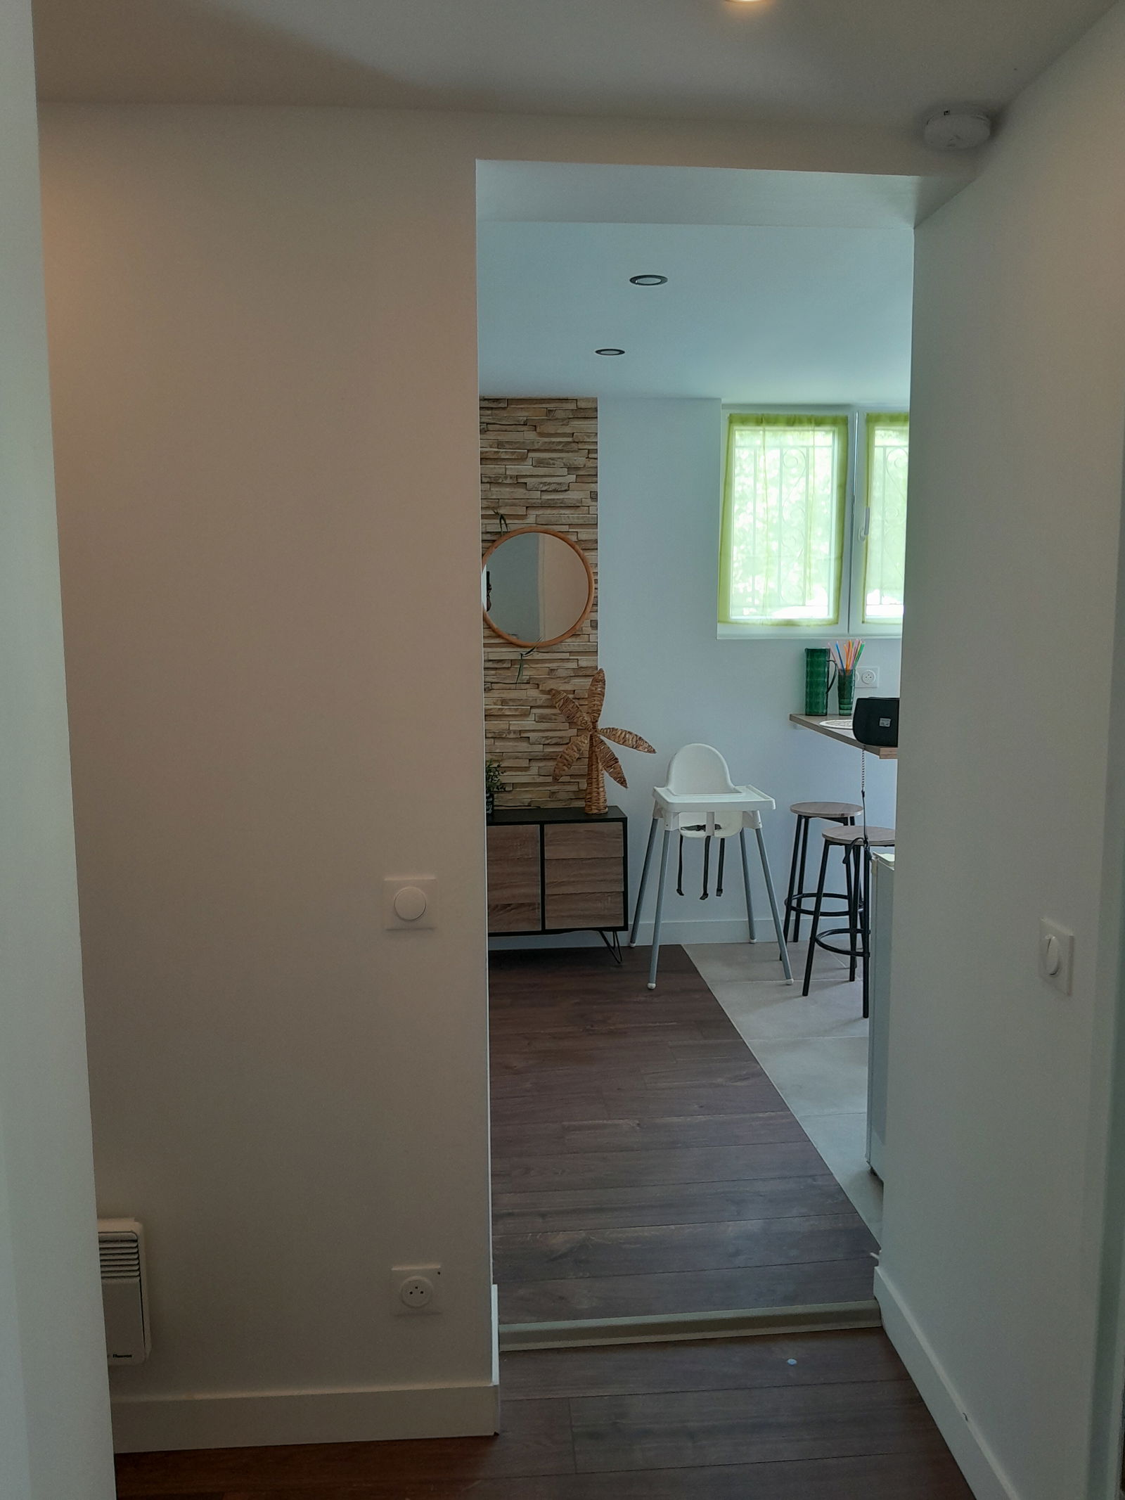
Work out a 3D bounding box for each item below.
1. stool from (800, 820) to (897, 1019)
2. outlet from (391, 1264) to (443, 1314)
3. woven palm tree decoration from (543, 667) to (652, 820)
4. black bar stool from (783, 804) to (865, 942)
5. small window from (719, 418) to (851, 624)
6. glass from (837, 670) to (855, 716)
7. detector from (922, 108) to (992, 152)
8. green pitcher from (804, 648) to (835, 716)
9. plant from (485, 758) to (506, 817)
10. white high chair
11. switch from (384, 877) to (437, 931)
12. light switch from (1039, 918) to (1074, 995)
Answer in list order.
[{"bbox_3d":[1.116,0.620,4.196,0.345,0.634,0.345,0,7,0],"label":"stool"},{"bbox_3d":[-0.249,0.927,1.935,0.083,0.083,0.013,-1,7,-5],"label":"outlet"},{"bbox_3d":[0.163,-0.038,4.636,0.452,0.590,0.250,-1,7,-5],"label":"woven palm tree decoration"},{"bbox_3d":[1.112,0.554,4.748,0.345,0.634,0.345,2,7,19],"label":"black bar stool"},{"bbox_3d":[0.952,-0.986,4.870,0.595,0.930,0.060,-1,7,-5],"label":"small window"},{"bbox_3d":[1.214,-0.244,4.808,0.076,0.197,0.076,-1,7,-5],"label":"glass"},{"bbox_3d":[0.603,-0.957,1.718,0.105,0.036,0.105,-1,7,-5],"label":"detector"},{"bbox_3d":[1.100,-0.289,4.793,0.139,0.284,0.100,-1,7,-11],"label":"green pitcher"},{"bbox_3d":[-0.327,0.155,4.660,0.180,0.230,0.170,-1,7,-5],"label":"plant"},{"bbox_3d":[0.594,0.436,4.613,0.565,0.904,0.600,-1,7,-5],"label":"white high chair"},{"bbox_3d":[-0.250,0.254,1.854,0.083,0.083,0.012,-1,7,-5],"label":"switch"},{"bbox_3d":[0.687,0.287,1.567,0.012,0.083,0.083,-1,7,-5],"label":"light switch"}]

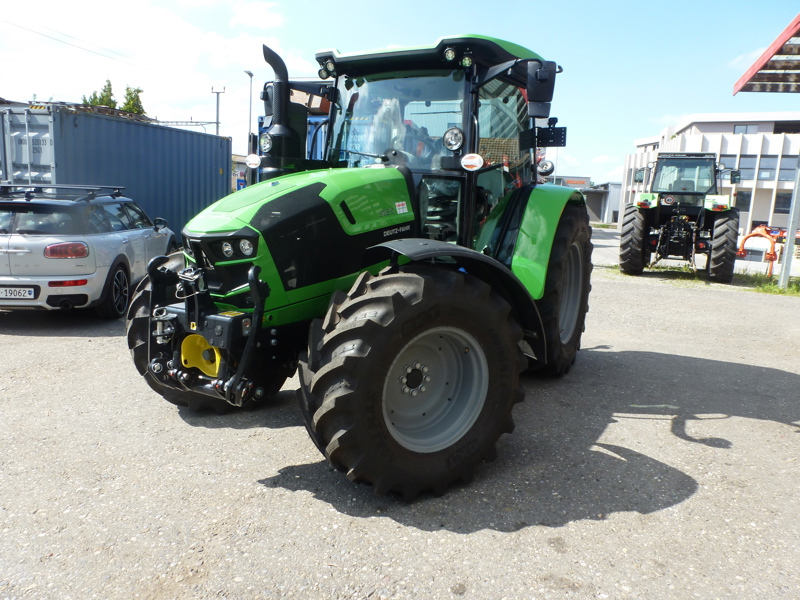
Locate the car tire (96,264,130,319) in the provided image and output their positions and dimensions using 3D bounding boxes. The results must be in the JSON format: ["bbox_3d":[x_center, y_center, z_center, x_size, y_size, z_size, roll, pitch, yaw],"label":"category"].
[{"bbox_3d":[-3.401,-0.095,6.550,0.225,0.635,0.640,2,9,-7],"label":"car tire"}]

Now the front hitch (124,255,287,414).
[{"bbox_3d":[-0.972,0.141,2.988,0.870,0.700,0.450,9,11,34],"label":"front hitch"}]

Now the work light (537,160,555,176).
[{"bbox_3d":[1.259,-1.138,4.800,0.145,0.140,0.100,9,-10,34],"label":"work light"}]

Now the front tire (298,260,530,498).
[{"bbox_3d":[0.093,0.434,3.060,1.210,1.200,0.470,-3,10,-31],"label":"front tire"}]

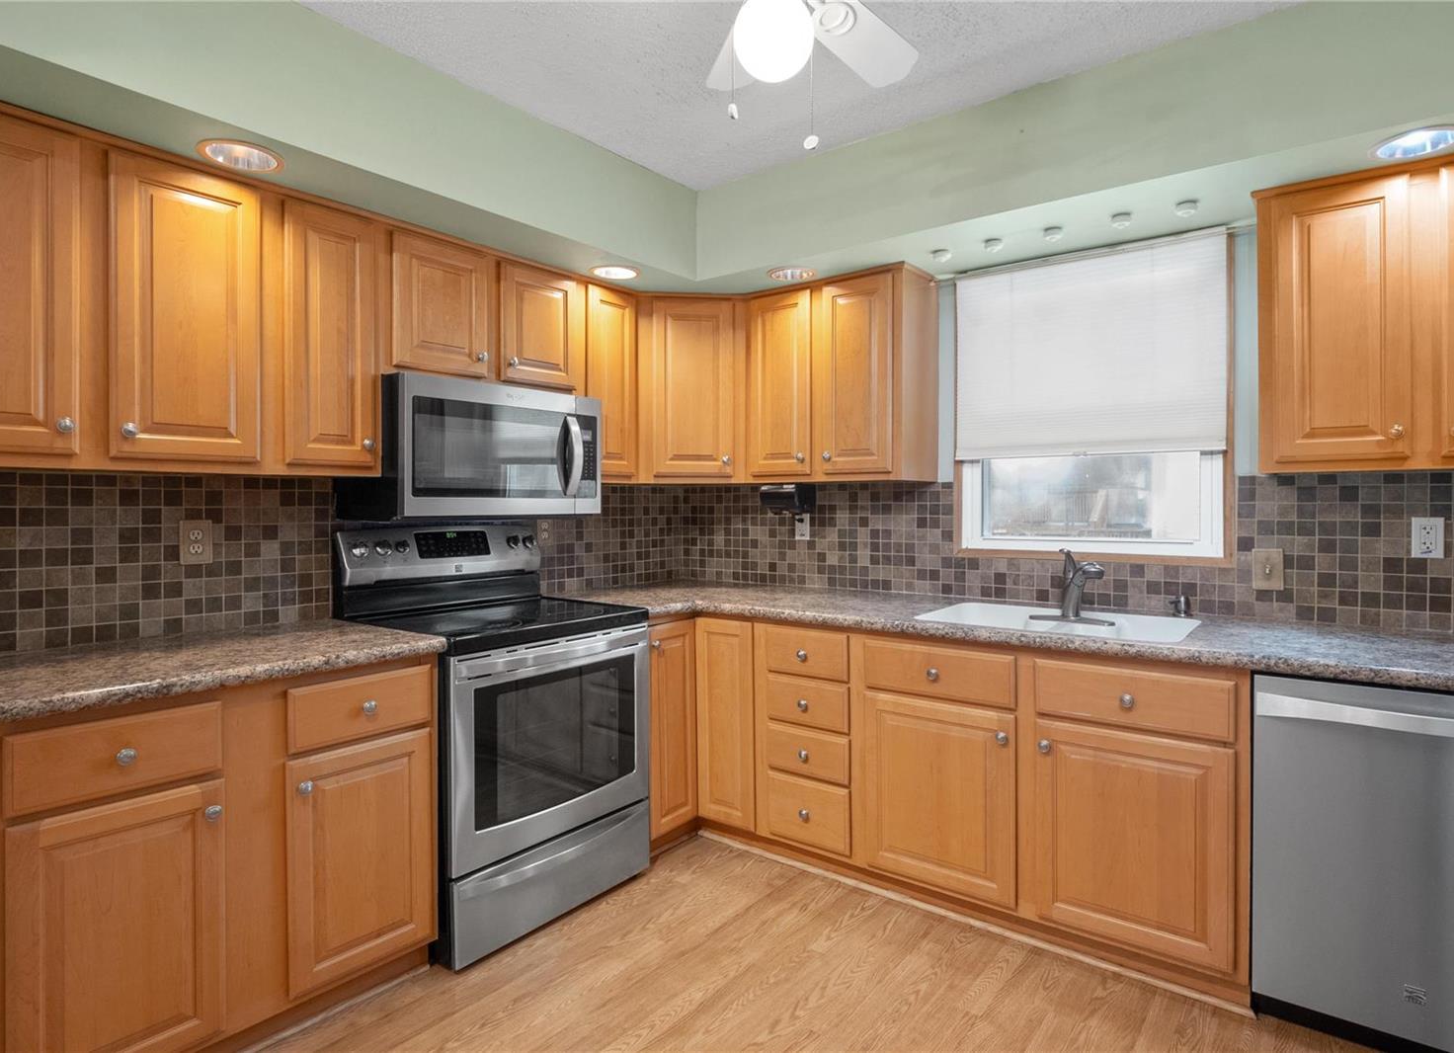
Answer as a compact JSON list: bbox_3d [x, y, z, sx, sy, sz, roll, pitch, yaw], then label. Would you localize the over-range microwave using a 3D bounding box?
[{"bbox_3d":[-0.853,-0.240,2.675,0.438,0.420,0.770,1,2,37],"label":"over-range microwave"}]

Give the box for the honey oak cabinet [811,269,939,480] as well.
[{"bbox_3d":[0.560,-0.544,3.024,0.377,0.760,0.324,1,2,37],"label":"honey oak cabinet"}]

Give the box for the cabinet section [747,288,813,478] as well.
[{"bbox_3d":[0.303,-0.555,3.221,0.294,0.710,0.310,1,2,38],"label":"cabinet section"}]

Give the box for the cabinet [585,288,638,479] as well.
[{"bbox_3d":[-0.567,-0.550,3.147,0.322,0.765,0.289,1,2,37],"label":"cabinet"}]

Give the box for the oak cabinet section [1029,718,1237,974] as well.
[{"bbox_3d":[1.228,0.810,2.286,0.467,0.552,0.560,1,2,38],"label":"oak cabinet section"}]

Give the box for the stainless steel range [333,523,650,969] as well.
[{"bbox_3d":[-0.754,0.594,2.600,0.689,1.190,0.760,1,2,37],"label":"stainless steel range"}]

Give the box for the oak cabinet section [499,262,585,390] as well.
[{"bbox_3d":[-0.768,-0.691,2.855,0.310,0.391,0.344,1,2,38],"label":"oak cabinet section"}]

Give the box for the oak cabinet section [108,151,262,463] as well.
[{"bbox_3d":[-1.431,-0.512,2.023,0.310,0.698,0.318,1,2,38],"label":"oak cabinet section"}]

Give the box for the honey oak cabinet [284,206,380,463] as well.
[{"bbox_3d":[-1.220,-0.521,2.290,0.322,0.760,0.292,1,2,37],"label":"honey oak cabinet"}]

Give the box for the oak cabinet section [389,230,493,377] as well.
[{"bbox_3d":[-1.003,-0.682,2.559,0.310,0.398,0.343,1,2,38],"label":"oak cabinet section"}]

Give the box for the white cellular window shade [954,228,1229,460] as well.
[{"bbox_3d":[1.196,-0.581,2.692,0.860,0.679,0.050,1,2,37],"label":"white cellular window shade"}]

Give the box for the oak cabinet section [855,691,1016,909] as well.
[{"bbox_3d":[0.803,0.809,2.622,0.495,0.557,0.560,1,2,38],"label":"oak cabinet section"}]

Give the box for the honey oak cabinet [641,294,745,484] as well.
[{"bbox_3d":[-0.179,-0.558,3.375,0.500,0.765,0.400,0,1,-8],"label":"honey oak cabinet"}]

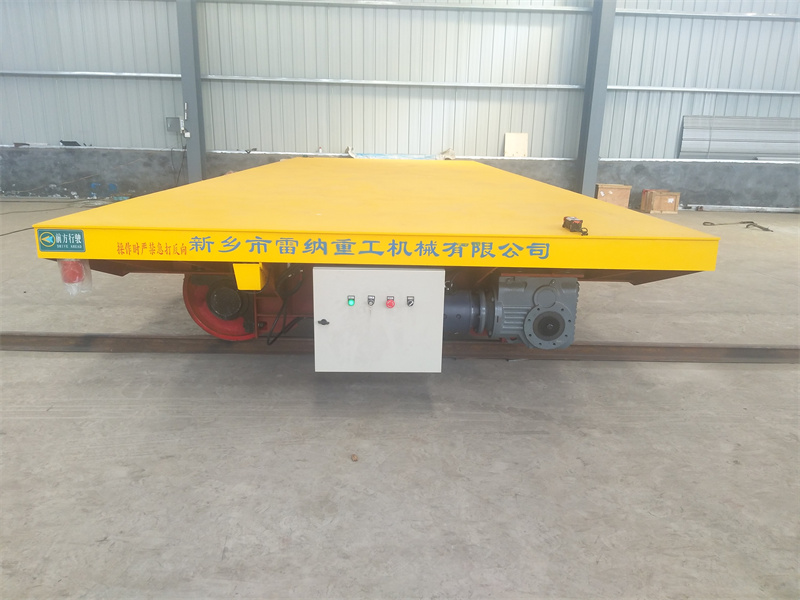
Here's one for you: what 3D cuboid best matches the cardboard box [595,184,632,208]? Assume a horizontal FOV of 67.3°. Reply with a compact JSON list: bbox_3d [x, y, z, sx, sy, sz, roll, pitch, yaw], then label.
[{"bbox_3d":[4.108,-1.960,11.692,0.630,0.510,0.300,1,15,0],"label":"cardboard box"}]

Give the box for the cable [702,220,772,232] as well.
[{"bbox_3d":[5.686,-1.294,10.265,0.940,0.040,1.200,5,16,14],"label":"cable"}]

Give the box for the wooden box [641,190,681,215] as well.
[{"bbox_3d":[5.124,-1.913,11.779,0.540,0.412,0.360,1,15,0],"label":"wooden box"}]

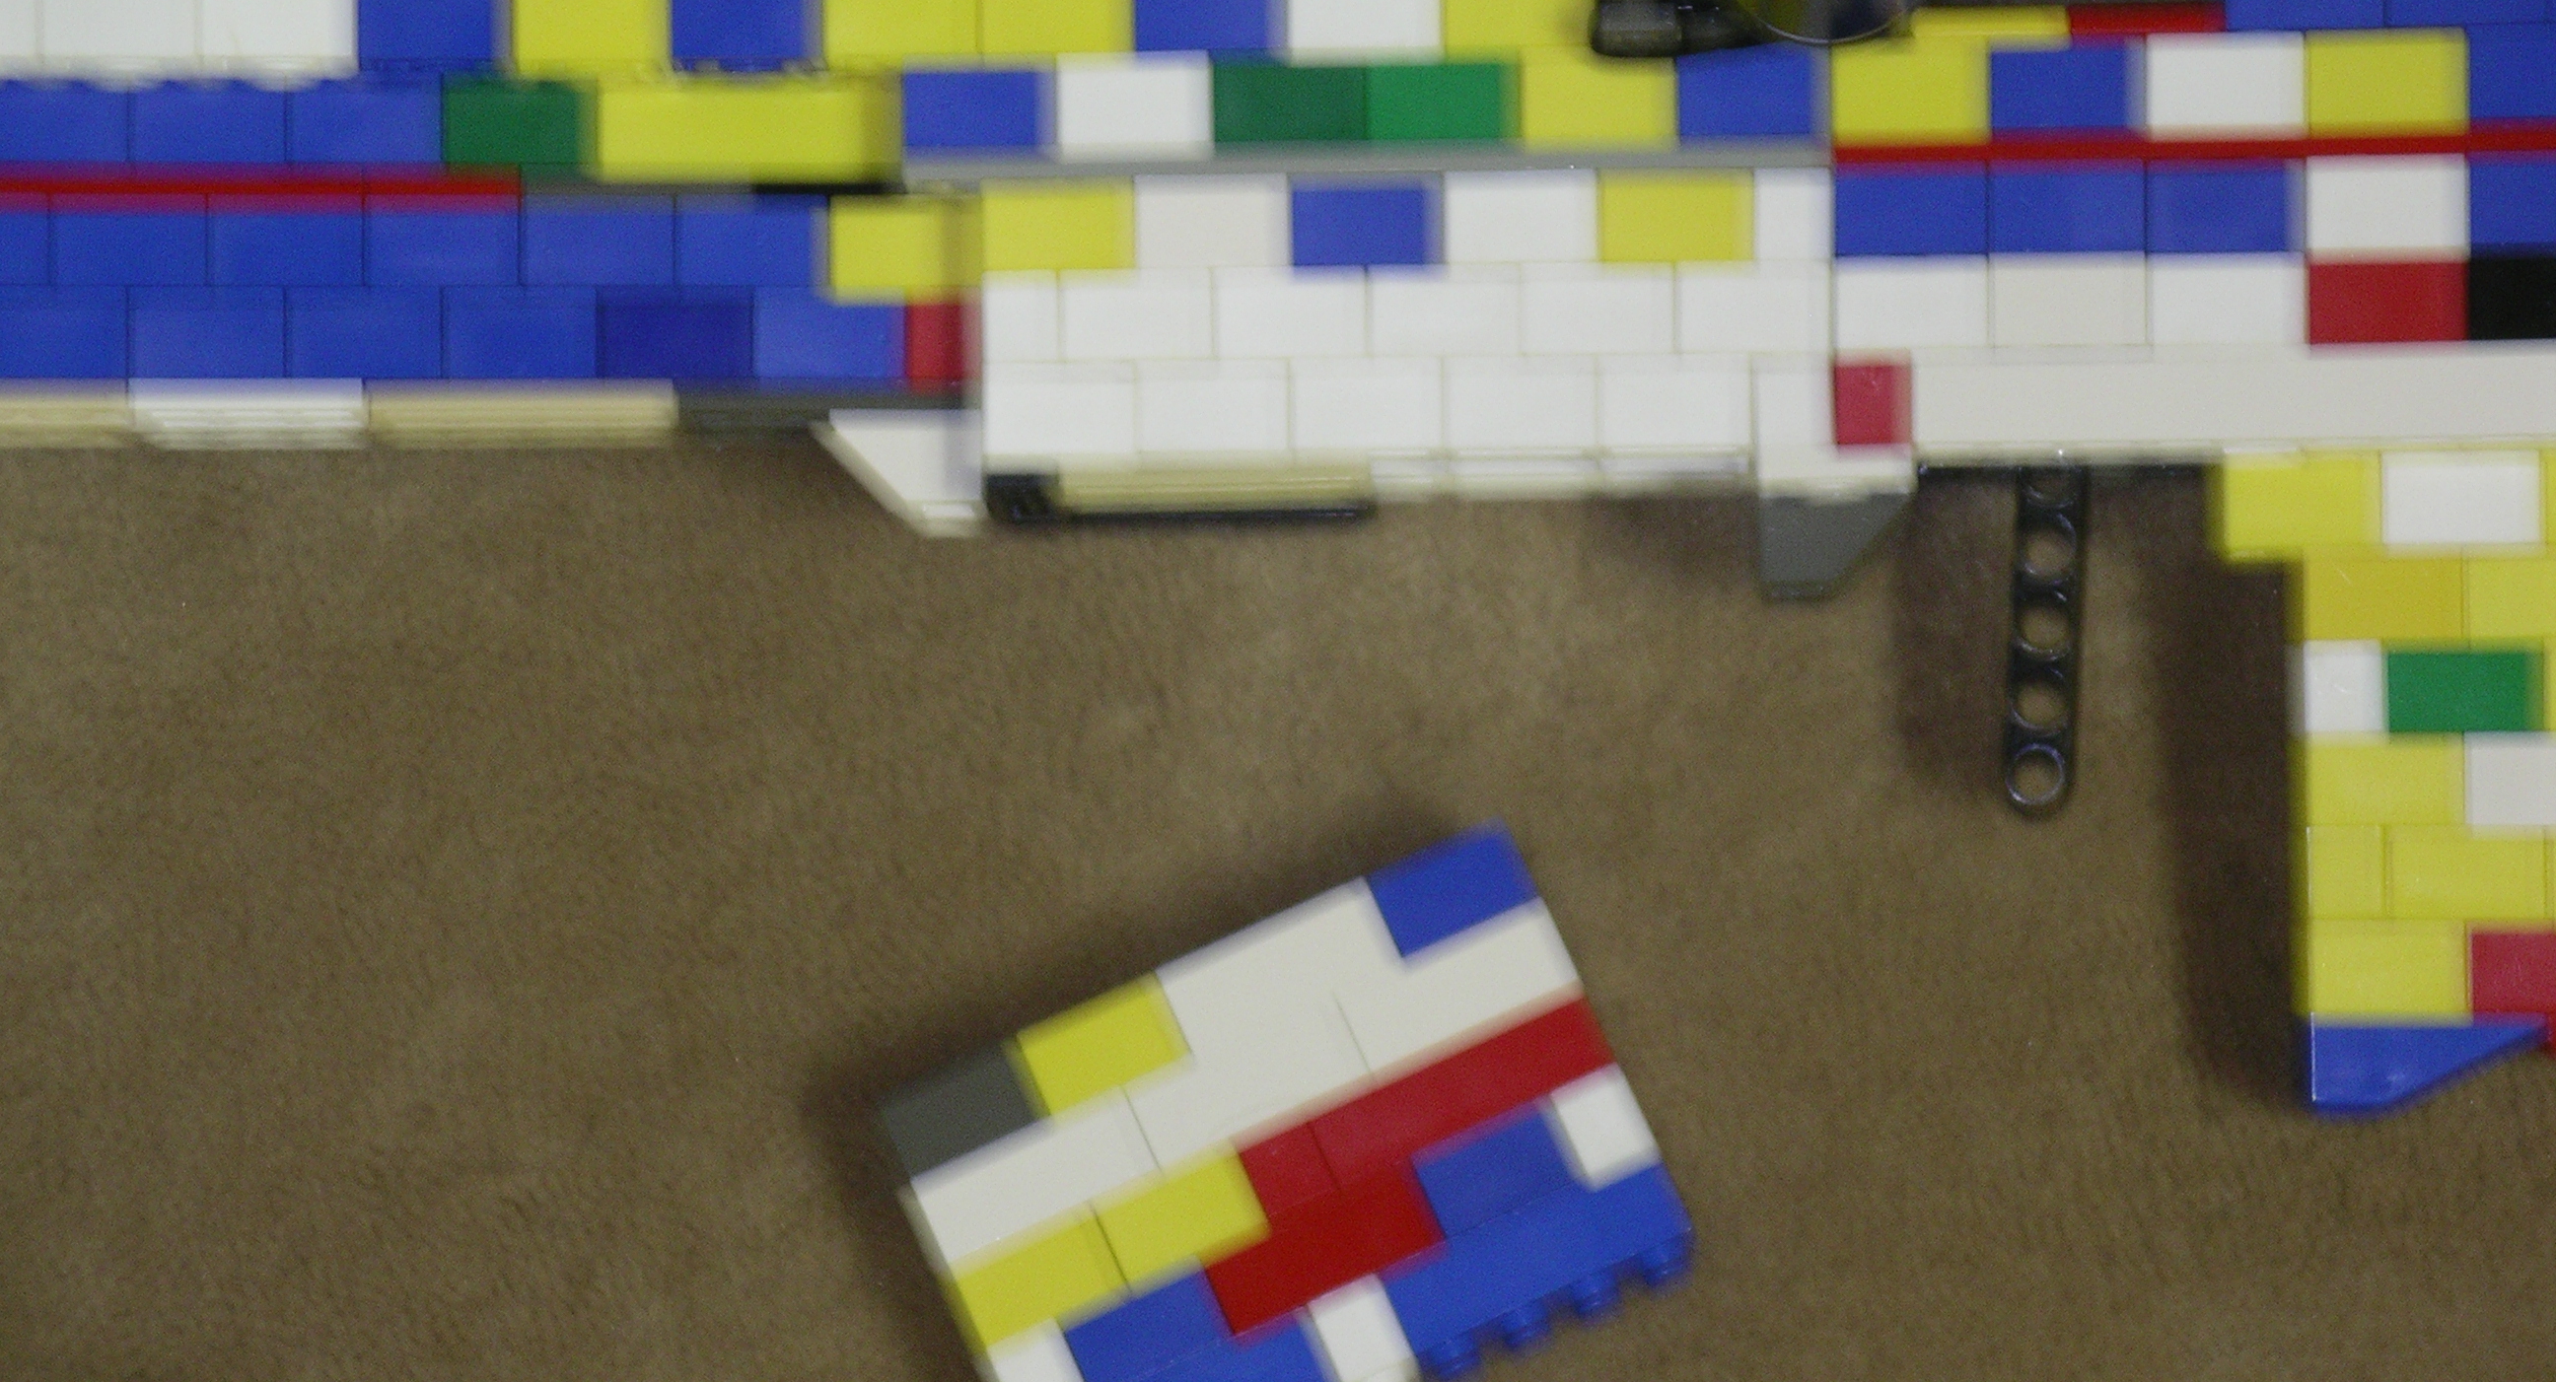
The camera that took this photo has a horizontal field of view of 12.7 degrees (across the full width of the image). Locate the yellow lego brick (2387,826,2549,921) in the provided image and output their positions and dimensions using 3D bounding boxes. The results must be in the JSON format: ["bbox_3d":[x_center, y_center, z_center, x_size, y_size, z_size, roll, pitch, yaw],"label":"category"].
[{"bbox_3d":[0.123,0.018,1.198,0.016,0.016,0.010,-1,90,0],"label":"yellow lego brick"}]

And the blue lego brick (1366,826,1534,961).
[{"bbox_3d":[0.019,0.022,1.210,0.016,0.015,0.011,-24,82,2],"label":"blue lego brick"}]

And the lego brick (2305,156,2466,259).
[{"bbox_3d":[0.114,-0.050,1.189,0.016,0.015,0.011,-1,83,5],"label":"lego brick"}]

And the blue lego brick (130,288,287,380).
[{"bbox_3d":[-0.110,-0.037,1.191,0.016,0.015,0.011,0,85,3],"label":"blue lego brick"}]

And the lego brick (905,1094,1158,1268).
[{"bbox_3d":[-0.026,0.051,1.209,0.024,0.016,0.010,-24,90,0],"label":"lego brick"}]

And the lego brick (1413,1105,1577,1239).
[{"bbox_3d":[0.023,0.051,1.197,0.016,0.015,0.011,-24,84,1],"label":"lego brick"}]

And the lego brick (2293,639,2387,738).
[{"bbox_3d":[0.110,0.000,1.188,0.008,0.013,0.011,-1,83,5],"label":"lego brick"}]

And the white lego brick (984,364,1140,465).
[{"bbox_3d":[-0.022,-0.029,1.192,0.016,0.015,0.011,0,85,3],"label":"white lego brick"}]

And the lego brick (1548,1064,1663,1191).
[{"bbox_3d":[0.034,0.046,1.209,0.008,0.016,0.010,-24,90,0],"label":"lego brick"}]

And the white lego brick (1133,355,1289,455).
[{"bbox_3d":[-0.006,-0.029,1.197,0.016,0.015,0.011,-1,83,5],"label":"white lego brick"}]

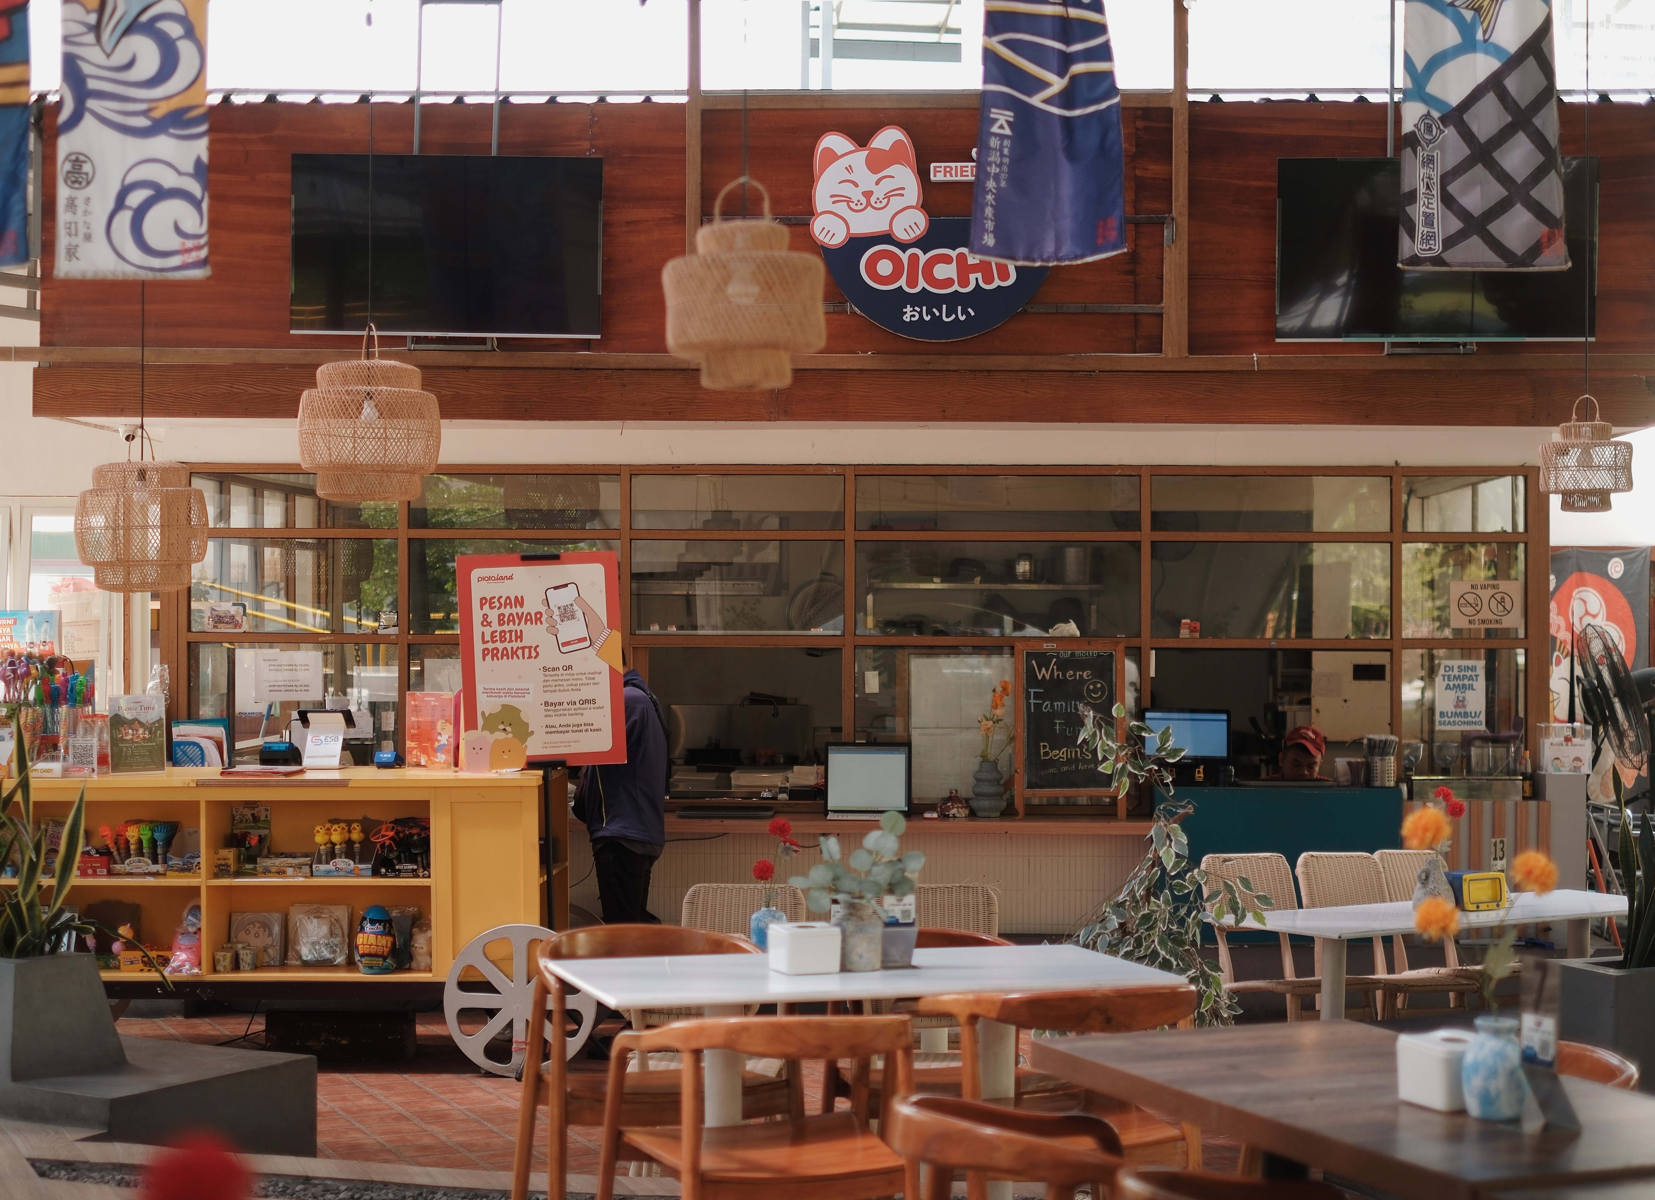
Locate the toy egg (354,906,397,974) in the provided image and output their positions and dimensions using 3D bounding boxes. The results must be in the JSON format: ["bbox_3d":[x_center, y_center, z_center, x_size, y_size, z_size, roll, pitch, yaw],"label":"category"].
[{"bbox_3d":[-1.693,1.272,9.920,0.155,0.257,0.155,0,0,-6],"label":"toy egg"}]

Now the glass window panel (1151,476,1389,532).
[{"bbox_3d":[1.864,-0.403,11.150,1.000,0.237,0.050,0,0,0],"label":"glass window panel"}]

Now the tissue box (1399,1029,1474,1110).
[{"bbox_3d":[0.957,0.720,4.054,0.118,0.100,0.118,0,0,-27],"label":"tissue box"}]

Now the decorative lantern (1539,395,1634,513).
[{"bbox_3d":[2.536,-0.489,8.850,0.315,0.396,0.315,0,0,0],"label":"decorative lantern"}]

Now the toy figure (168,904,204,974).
[{"bbox_3d":[-2.403,1.273,9.950,0.155,0.270,0.140,0,0,-6],"label":"toy figure"}]

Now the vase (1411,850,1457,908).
[{"bbox_3d":[1.967,0.927,8.600,0.150,0.200,0.135,0,0,18],"label":"vase"}]

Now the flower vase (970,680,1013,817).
[{"bbox_3d":[0.685,0.621,11.080,0.177,0.570,0.165,0,0,0],"label":"flower vase"}]

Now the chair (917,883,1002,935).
[{"bbox_3d":[0.320,1.349,8.400,0.460,0.860,0.520,0,1,9],"label":"chair"}]

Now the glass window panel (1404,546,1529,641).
[{"bbox_3d":[2.680,-0.038,11.150,0.527,0.396,0.050,0,0,0],"label":"glass window panel"}]

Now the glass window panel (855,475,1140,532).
[{"bbox_3d":[0.726,-0.412,11.300,1.211,0.243,0.040,0,1,0],"label":"glass window panel"}]

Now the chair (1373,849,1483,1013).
[{"bbox_3d":[2.210,1.340,9.360,0.440,0.870,0.500,0,0,-29],"label":"chair"}]

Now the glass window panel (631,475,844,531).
[{"bbox_3d":[-0.382,-0.412,11.250,0.902,0.240,0.040,0,0,0],"label":"glass window panel"}]

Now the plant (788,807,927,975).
[{"bbox_3d":[0.061,0.613,5.578,0.275,0.332,0.250,0,0,0],"label":"plant"}]

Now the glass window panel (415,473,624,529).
[{"bbox_3d":[-1.333,-0.418,11.300,0.903,0.243,0.040,0,1,0],"label":"glass window panel"}]

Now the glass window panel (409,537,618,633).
[{"bbox_3d":[-1.339,-0.060,11.300,0.891,0.408,0.040,0,1,0],"label":"glass window panel"}]

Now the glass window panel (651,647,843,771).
[{"bbox_3d":[-0.337,0.459,11.150,0.811,0.515,0.050,0,0,0],"label":"glass window panel"}]

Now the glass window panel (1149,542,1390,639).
[{"bbox_3d":[1.886,-0.043,11.300,1.025,0.411,0.040,0,1,0],"label":"glass window panel"}]

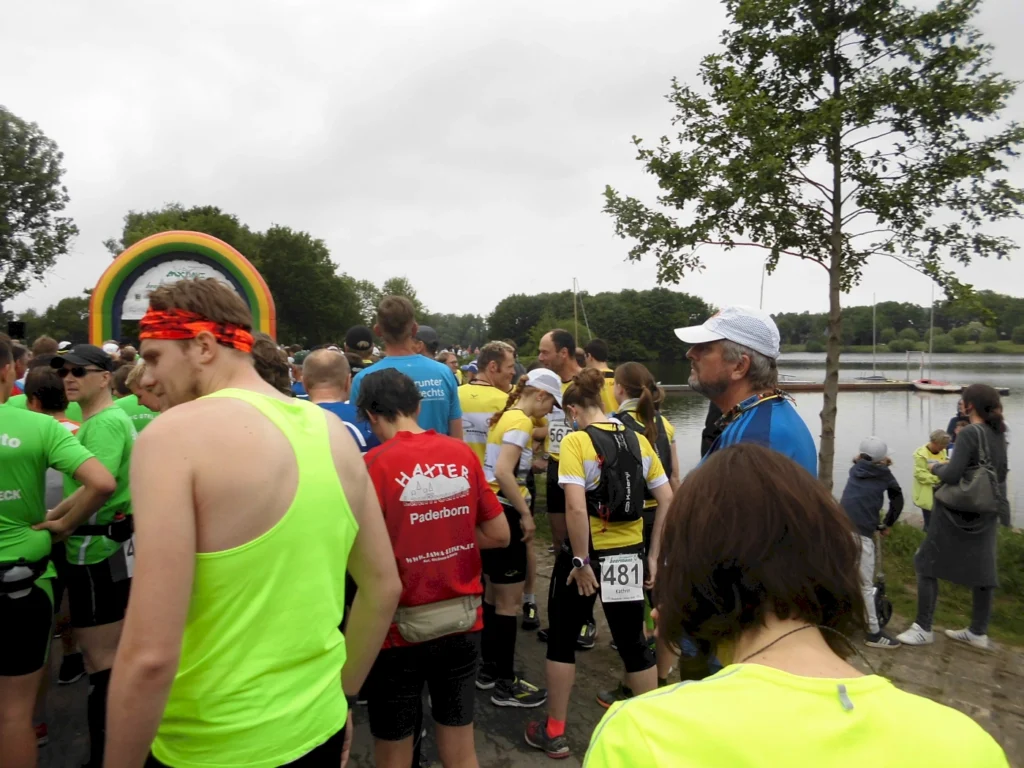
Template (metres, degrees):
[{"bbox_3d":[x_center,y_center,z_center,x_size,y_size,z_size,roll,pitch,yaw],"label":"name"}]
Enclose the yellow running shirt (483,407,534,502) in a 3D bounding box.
[{"bbox_3d":[-0.017,0.359,3.760,0.270,0.530,0.420,-1,3,-15],"label":"yellow running shirt"}]

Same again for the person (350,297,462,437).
[{"bbox_3d":[-0.460,0.585,3.360,0.530,1.920,0.330,0,3,-5],"label":"person"}]

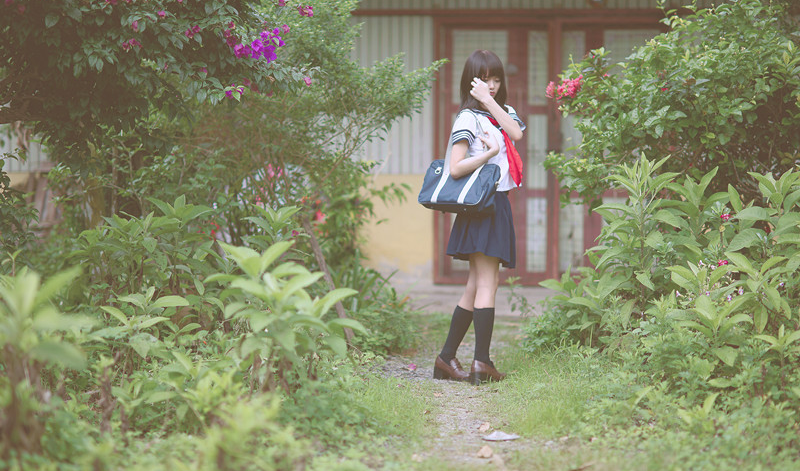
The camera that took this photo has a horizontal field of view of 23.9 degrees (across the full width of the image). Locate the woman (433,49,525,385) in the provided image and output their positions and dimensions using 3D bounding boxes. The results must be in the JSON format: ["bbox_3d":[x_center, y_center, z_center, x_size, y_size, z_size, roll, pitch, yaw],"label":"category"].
[{"bbox_3d":[0.378,-0.090,9.200,0.430,1.630,0.420,1,2,33],"label":"woman"}]

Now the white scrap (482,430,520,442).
[{"bbox_3d":[0.388,0.764,7.220,0.147,0.030,0.100,0,2,0],"label":"white scrap"}]

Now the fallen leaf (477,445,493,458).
[{"bbox_3d":[0.304,0.778,6.800,0.058,0.033,0.060,0,2,0],"label":"fallen leaf"}]

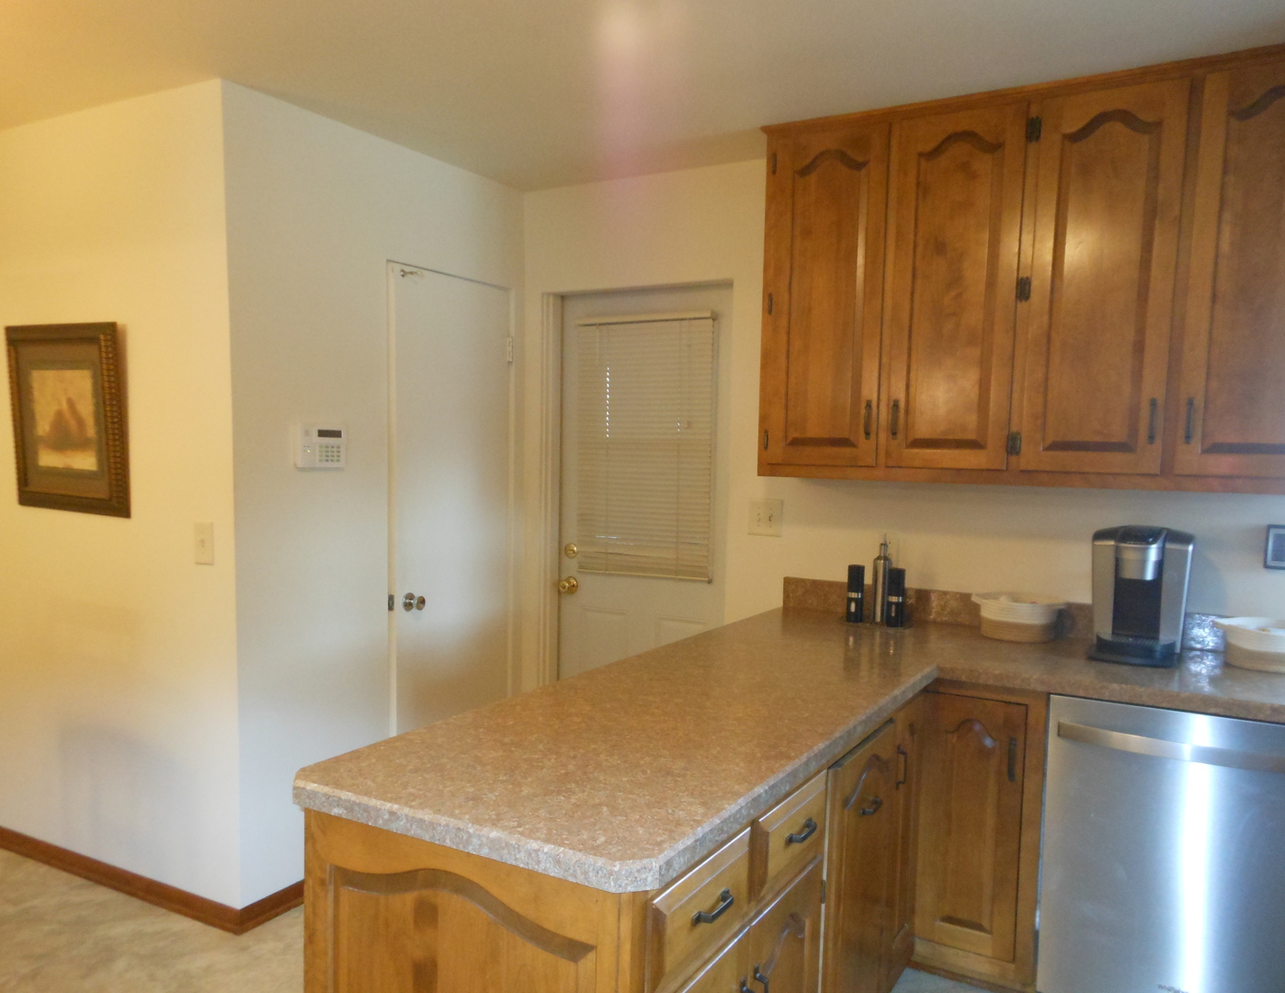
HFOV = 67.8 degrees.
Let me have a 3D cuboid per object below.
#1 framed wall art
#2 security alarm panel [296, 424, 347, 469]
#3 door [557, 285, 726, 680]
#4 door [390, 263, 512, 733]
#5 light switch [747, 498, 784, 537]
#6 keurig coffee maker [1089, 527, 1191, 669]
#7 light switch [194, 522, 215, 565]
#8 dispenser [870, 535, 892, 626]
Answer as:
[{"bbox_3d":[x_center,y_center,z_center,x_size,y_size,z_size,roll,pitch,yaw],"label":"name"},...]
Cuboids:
[{"bbox_3d":[-1.862,-0.253,3.083,0.620,0.600,0.035,2,3,30],"label":"framed wall art"},{"bbox_3d":[-0.990,-0.153,2.937,0.032,0.130,0.180,2,3,30],"label":"security alarm panel"},{"bbox_3d":[0.004,0.227,3.703,0.785,2.030,0.045,2,3,30],"label":"door"},{"bbox_3d":[-0.707,0.219,3.527,0.045,2.030,0.620,2,3,30],"label":"door"},{"bbox_3d":[0.425,0.075,3.321,0.119,0.119,0.015,2,3,30],"label":"light switch"},{"bbox_3d":[1.325,0.256,2.549,0.240,0.335,0.300,2,3,30],"label":"keurig coffee maker"},{"bbox_3d":[-1.272,0.136,2.779,0.076,0.118,0.015,2,3,30],"label":"light switch"},{"bbox_3d":[0.741,0.259,2.971,0.056,0.268,0.056,2,3,30],"label":"dispenser"}]

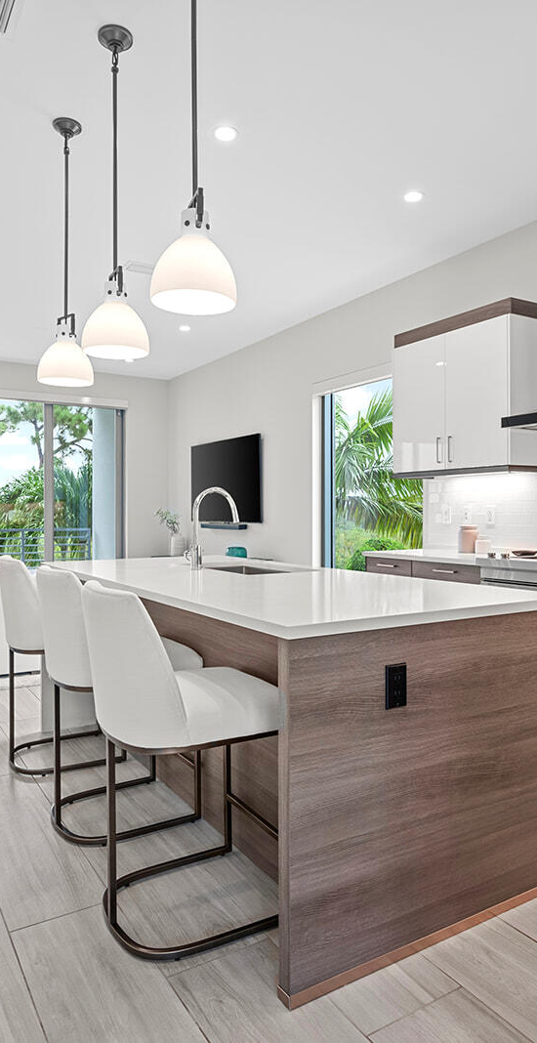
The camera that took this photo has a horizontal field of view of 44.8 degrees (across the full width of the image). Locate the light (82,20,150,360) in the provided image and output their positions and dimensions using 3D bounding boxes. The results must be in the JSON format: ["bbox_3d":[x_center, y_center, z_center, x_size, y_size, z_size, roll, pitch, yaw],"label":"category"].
[{"bbox_3d":[-0.602,-1.288,2.568,0.258,1.227,0.258,0,1,-32],"label":"light"}]

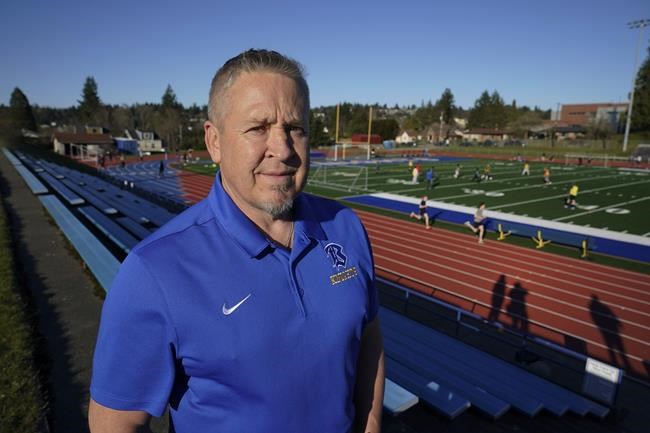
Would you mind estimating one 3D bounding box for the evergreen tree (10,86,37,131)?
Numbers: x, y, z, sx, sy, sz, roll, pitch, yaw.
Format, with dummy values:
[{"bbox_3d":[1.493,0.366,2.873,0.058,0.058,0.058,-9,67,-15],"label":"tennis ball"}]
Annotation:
[{"bbox_3d":[-76.813,-26.856,110.012,7.110,11.855,7.110,-7,13,-34],"label":"evergreen tree"}]

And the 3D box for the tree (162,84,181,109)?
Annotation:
[{"bbox_3d":[-65.554,-46.891,185.017,9.395,18.244,9.395,-3,12,-19],"label":"tree"}]

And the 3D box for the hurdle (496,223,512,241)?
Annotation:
[{"bbox_3d":[8.781,0.760,21.250,0.700,0.780,0.500,10,14,40],"label":"hurdle"}]

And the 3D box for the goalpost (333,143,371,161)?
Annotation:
[{"bbox_3d":[4.387,-11.255,76.555,7.500,2.500,1.800,-8,14,-37],"label":"goalpost"}]

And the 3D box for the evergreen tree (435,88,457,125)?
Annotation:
[{"bbox_3d":[48.677,-42.740,175.016,8.887,17.287,8.887,4,11,15],"label":"evergreen tree"}]

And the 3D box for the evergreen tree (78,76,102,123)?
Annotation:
[{"bbox_3d":[-89.320,-42.731,165.023,9.141,20.319,9.141,-5,13,-27],"label":"evergreen tree"}]

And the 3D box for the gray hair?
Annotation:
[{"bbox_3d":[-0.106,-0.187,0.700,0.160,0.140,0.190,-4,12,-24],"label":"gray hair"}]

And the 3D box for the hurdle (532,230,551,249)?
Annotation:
[{"bbox_3d":[9.943,1.068,19.850,0.800,0.780,0.500,10,14,40],"label":"hurdle"}]

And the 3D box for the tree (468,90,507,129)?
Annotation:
[{"bbox_3d":[63.768,-41.134,170.014,14.912,16.037,14.912,5,12,19],"label":"tree"}]

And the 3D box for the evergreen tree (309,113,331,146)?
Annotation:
[{"bbox_3d":[-1.588,-25.069,125.007,6.348,9.621,6.348,1,11,-1],"label":"evergreen tree"}]

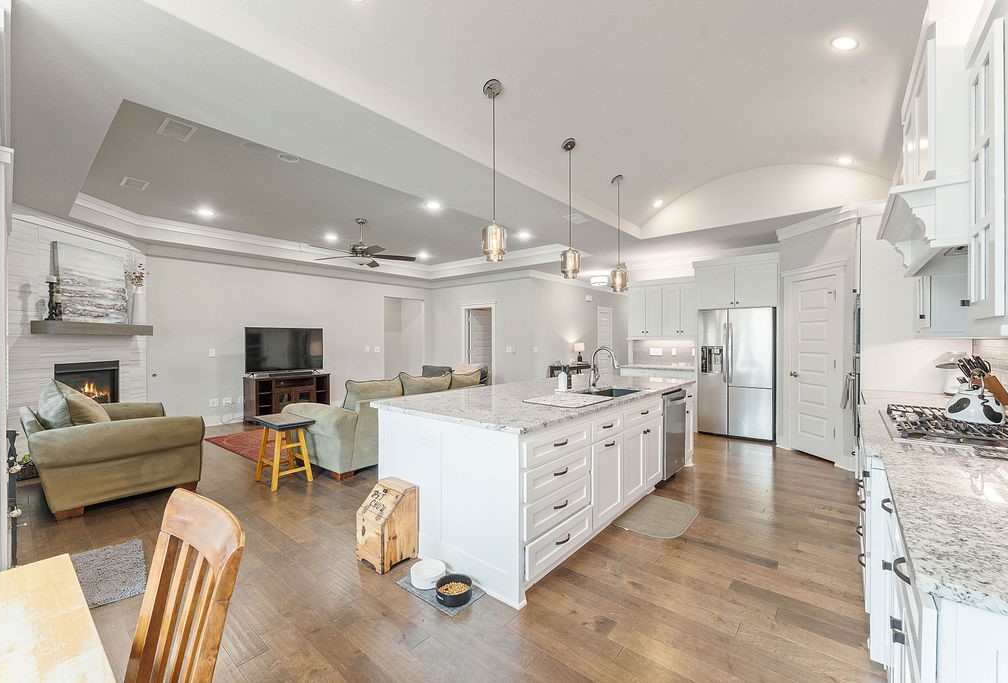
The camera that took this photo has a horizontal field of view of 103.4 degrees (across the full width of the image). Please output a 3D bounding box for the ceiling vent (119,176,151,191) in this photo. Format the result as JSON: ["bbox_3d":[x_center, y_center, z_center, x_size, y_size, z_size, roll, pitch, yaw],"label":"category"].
[{"bbox_3d":[-4.018,-1.715,4.344,0.370,0.020,0.200,0,0,40],"label":"ceiling vent"}]

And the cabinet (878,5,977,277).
[{"bbox_3d":[2.188,-0.885,1.884,0.580,1.030,1.070,0,0,40],"label":"cabinet"}]

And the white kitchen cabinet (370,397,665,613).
[{"bbox_3d":[0.304,0.891,3.178,1.230,0.878,2.160,0,0,40],"label":"white kitchen cabinet"}]

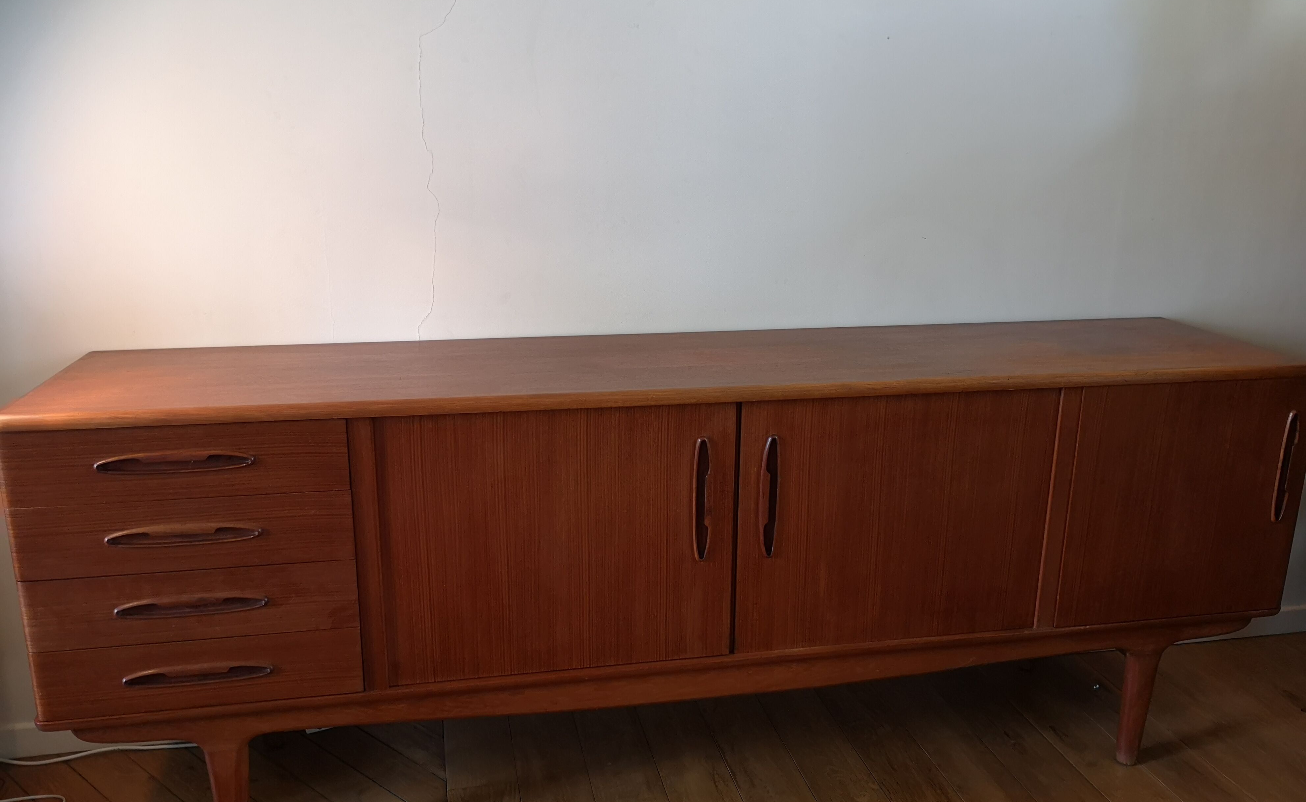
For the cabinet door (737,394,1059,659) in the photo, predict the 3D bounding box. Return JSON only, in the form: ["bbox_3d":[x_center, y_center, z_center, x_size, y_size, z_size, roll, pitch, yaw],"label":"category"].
[{"bbox_3d":[0.414,0.203,1.760,0.569,0.451,0.024,-2,15,-11],"label":"cabinet door"}]

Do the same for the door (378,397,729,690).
[{"bbox_3d":[-0.146,0.227,1.651,0.561,0.451,0.024,-2,15,-11],"label":"door"}]

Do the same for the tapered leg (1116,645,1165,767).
[{"bbox_3d":[0.944,0.582,1.980,0.063,0.263,0.061,-2,15,-11],"label":"tapered leg"}]

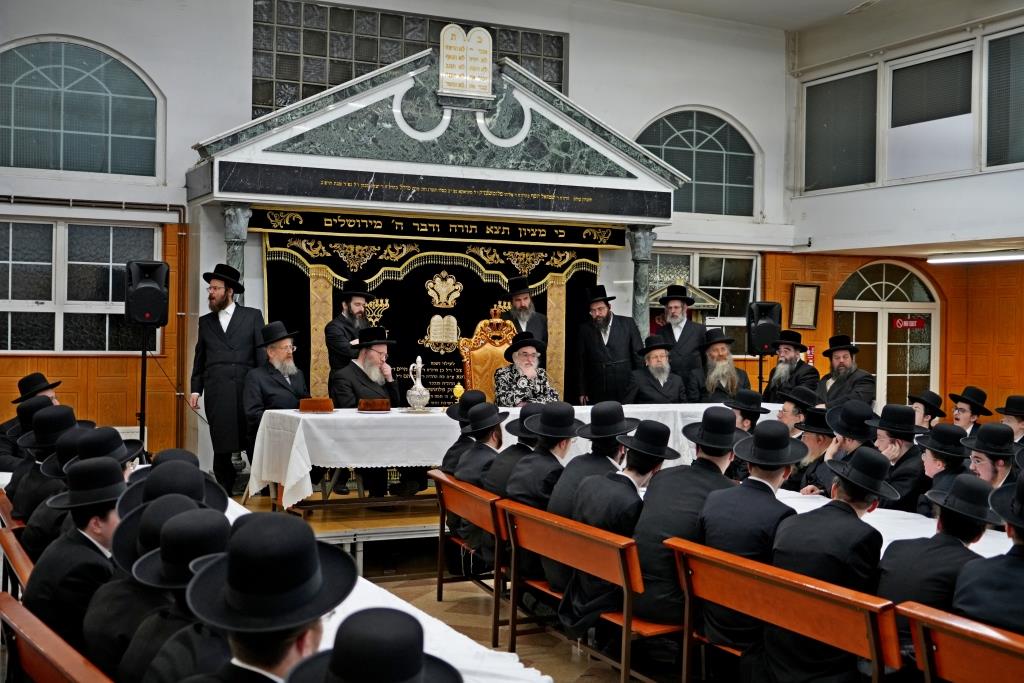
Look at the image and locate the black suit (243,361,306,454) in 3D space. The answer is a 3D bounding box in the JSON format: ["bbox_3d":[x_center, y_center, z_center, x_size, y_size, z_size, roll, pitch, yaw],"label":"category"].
[{"bbox_3d":[-1.761,0.515,9.050,0.530,0.760,0.440,0,2,-44],"label":"black suit"}]

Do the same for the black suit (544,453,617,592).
[{"bbox_3d":[0.440,1.020,6.600,0.560,0.840,0.500,0,1,-36],"label":"black suit"}]

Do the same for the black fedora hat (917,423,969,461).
[{"bbox_3d":[2.230,0.515,6.120,0.350,0.150,0.320,13,7,31],"label":"black fedora hat"}]

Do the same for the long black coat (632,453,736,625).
[{"bbox_3d":[0.844,0.945,5.680,0.500,0.760,0.480,0,0,45],"label":"long black coat"}]

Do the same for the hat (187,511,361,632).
[{"bbox_3d":[-0.487,0.470,2.420,0.330,0.145,0.360,-6,12,1],"label":"hat"}]

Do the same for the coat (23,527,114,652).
[{"bbox_3d":[-1.440,1.010,4.150,0.540,0.770,0.480,0,1,-32],"label":"coat"}]

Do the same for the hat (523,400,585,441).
[{"bbox_3d":[0.246,0.469,7.000,0.365,0.130,0.335,3,6,0],"label":"hat"}]

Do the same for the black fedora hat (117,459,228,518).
[{"bbox_3d":[-1.074,0.459,3.783,0.345,0.130,0.365,1,21,-12],"label":"black fedora hat"}]

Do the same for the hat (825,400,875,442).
[{"bbox_3d":[1.830,0.440,6.500,0.320,0.150,0.350,0,20,-46],"label":"hat"}]

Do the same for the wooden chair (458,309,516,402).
[{"bbox_3d":[0.000,0.509,10.080,0.680,1.540,0.680,0,1,-29],"label":"wooden chair"}]

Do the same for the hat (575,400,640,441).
[{"bbox_3d":[0.497,0.407,6.150,0.325,0.145,0.355,-3,9,30],"label":"hat"}]

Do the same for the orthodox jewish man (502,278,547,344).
[{"bbox_3d":[0.120,0.355,10.600,0.530,1.830,0.360,1,1,-6],"label":"orthodox jewish man"}]

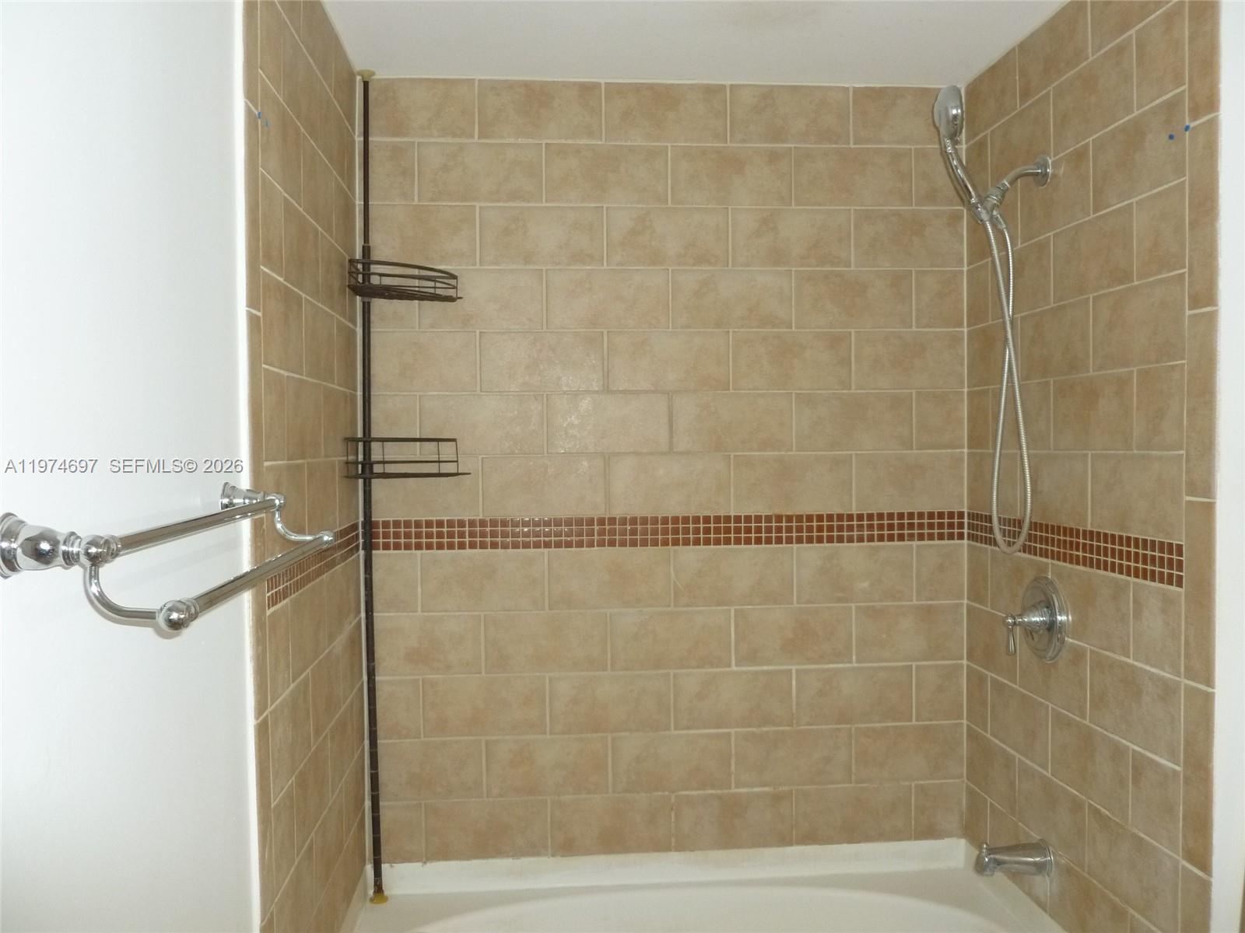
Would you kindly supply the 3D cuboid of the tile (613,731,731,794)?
[{"bbox_3d":[0.122,0.729,2.482,0.296,0.142,0.010,-1,1,-5],"label":"tile"}]

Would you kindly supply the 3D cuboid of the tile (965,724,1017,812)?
[{"bbox_3d":[0.885,0.723,2.408,0.010,0.145,0.266,-1,1,-5],"label":"tile"}]

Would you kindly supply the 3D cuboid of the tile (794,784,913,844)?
[{"bbox_3d":[0.578,0.871,2.517,0.297,0.142,0.010,-1,1,-5],"label":"tile"}]

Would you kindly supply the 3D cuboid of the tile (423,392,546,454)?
[{"bbox_3d":[-0.340,-0.104,2.448,0.303,0.148,0.010,-1,1,-5],"label":"tile"}]

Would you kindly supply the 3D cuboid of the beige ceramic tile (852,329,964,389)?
[{"bbox_3d":[0.724,-0.270,2.548,0.288,0.149,0.010,-1,1,-5],"label":"beige ceramic tile"}]

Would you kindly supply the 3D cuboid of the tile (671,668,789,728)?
[{"bbox_3d":[0.274,0.574,2.487,0.297,0.146,0.010,-1,1,-5],"label":"tile"}]

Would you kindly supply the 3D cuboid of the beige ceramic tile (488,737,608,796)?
[{"bbox_3d":[-0.186,0.740,2.485,0.304,0.149,0.010,-1,1,-5],"label":"beige ceramic tile"}]

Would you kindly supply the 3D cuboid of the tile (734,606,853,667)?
[{"bbox_3d":[0.428,0.428,2.530,0.304,0.149,0.010,-1,1,-5],"label":"tile"}]

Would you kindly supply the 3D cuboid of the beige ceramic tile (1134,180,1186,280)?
[{"bbox_3d":[0.936,-0.404,1.745,0.010,0.146,0.140,-1,1,-5],"label":"beige ceramic tile"}]

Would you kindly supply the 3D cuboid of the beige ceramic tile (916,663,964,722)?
[{"bbox_3d":[0.805,0.574,2.560,0.127,0.145,0.010,-1,1,-5],"label":"beige ceramic tile"}]

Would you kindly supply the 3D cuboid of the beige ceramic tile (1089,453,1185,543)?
[{"bbox_3d":[0.939,0.049,1.844,0.010,0.149,0.296,-1,1,-5],"label":"beige ceramic tile"}]

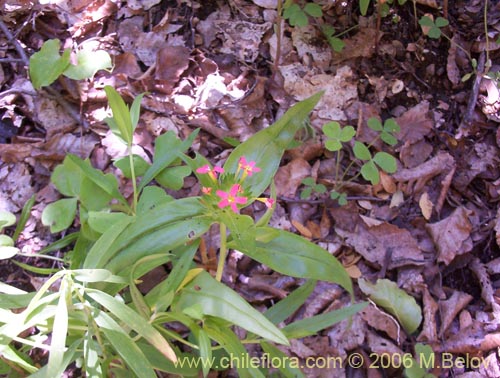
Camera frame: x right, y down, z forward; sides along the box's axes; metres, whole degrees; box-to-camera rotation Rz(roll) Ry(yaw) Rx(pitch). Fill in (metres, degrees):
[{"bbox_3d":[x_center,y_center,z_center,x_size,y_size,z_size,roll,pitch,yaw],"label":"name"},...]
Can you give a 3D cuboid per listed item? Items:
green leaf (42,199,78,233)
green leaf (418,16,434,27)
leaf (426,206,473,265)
[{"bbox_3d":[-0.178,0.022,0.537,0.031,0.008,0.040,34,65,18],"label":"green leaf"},{"bbox_3d":[0.163,-0.152,0.520,0.016,0.003,0.014,28,59,18],"label":"green leaf"},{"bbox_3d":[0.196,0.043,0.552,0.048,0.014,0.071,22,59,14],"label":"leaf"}]

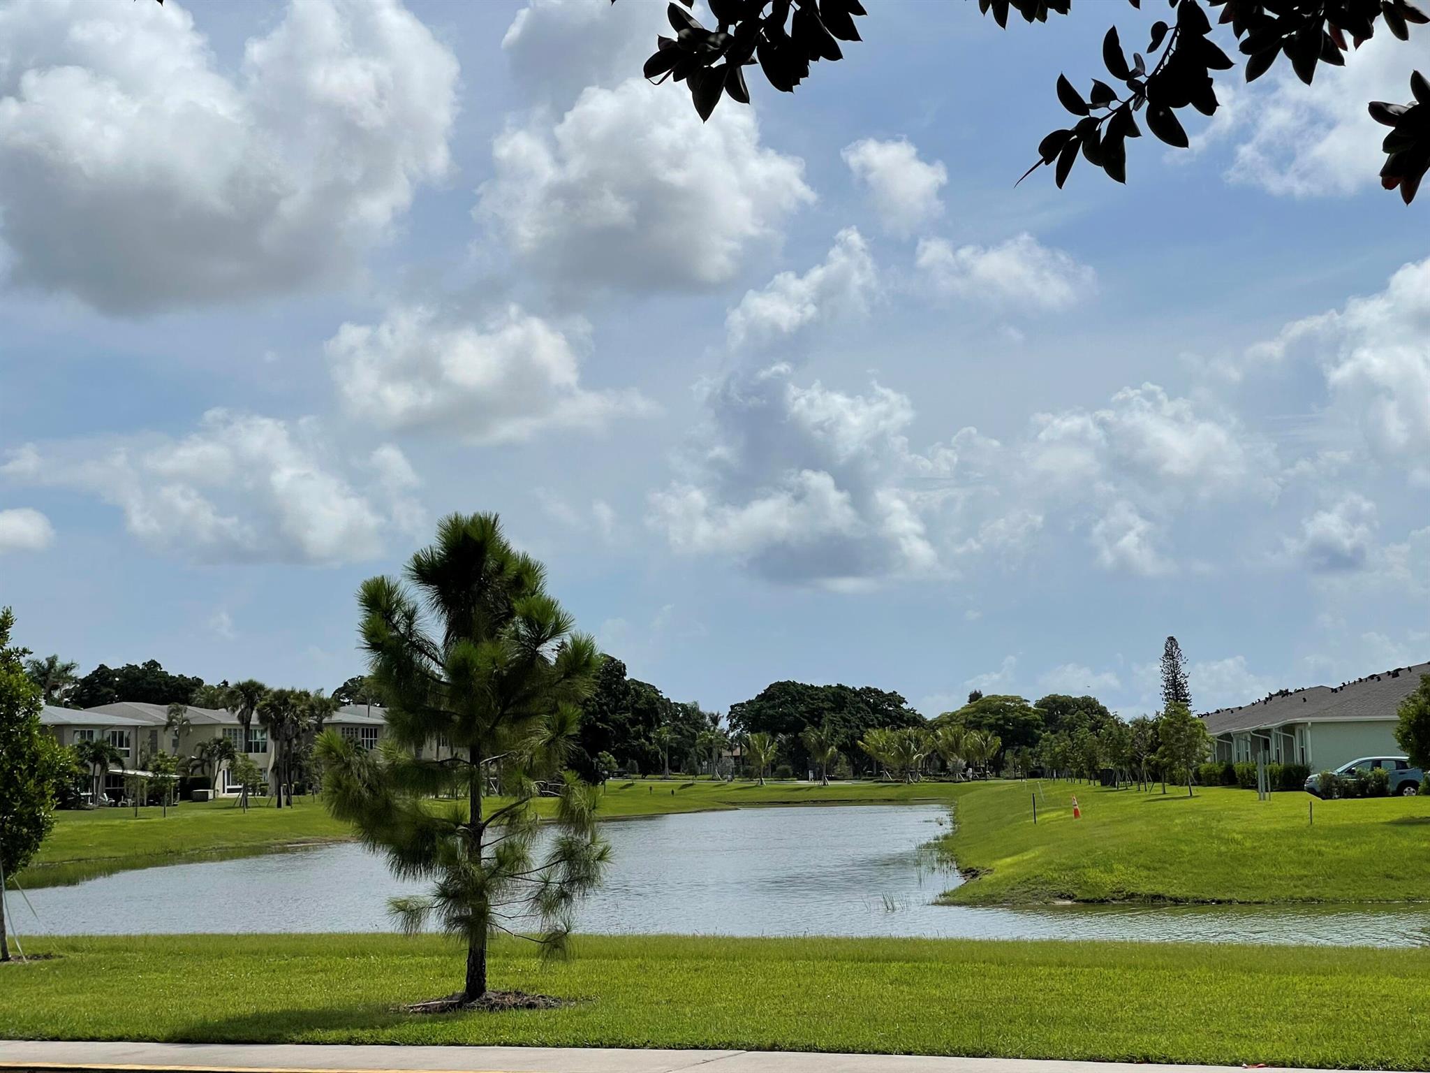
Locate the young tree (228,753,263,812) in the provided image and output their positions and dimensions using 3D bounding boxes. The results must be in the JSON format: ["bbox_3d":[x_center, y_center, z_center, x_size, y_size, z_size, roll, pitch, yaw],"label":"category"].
[{"bbox_3d":[-28.430,14.908,160.000,2.030,3.650,2.030,-1,-5,0],"label":"young tree"}]

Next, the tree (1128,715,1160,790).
[{"bbox_3d":[22.100,11.120,136.000,1.720,3.910,1.900,0,-5,0],"label":"tree"}]

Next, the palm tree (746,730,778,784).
[{"bbox_3d":[4.945,23.624,282.000,3.570,5.780,3.570,-1,-5,0],"label":"palm tree"}]

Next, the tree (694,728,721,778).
[{"bbox_3d":[-0.430,23.670,288.000,3.410,5.600,3.400,0,-5,0],"label":"tree"}]

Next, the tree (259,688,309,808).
[{"bbox_3d":[-29.320,14.410,180.000,3.500,8.210,3.400,0,-5,0],"label":"tree"}]

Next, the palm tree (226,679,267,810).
[{"bbox_3d":[-32.050,14.210,181.000,2.980,8.910,3.000,0,-5,0],"label":"palm tree"}]

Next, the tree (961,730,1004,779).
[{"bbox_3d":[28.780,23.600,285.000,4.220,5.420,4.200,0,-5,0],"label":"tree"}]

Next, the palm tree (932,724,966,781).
[{"bbox_3d":[25.322,23.342,284.000,3.720,6.240,3.720,-1,-5,0],"label":"palm tree"}]

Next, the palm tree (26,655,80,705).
[{"bbox_3d":[-53.213,15.319,212.000,4.570,11.740,4.570,-1,-5,0],"label":"palm tree"}]

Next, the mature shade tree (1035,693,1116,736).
[{"bbox_3d":[46.191,25.861,340.000,10.920,11.060,10.920,-1,-5,0],"label":"mature shade tree"}]

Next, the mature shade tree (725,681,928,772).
[{"bbox_3d":[13.860,24.050,328.000,24.260,12.470,21.000,0,-5,0],"label":"mature shade tree"}]

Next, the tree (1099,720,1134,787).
[{"bbox_3d":[22.300,12.100,147.000,1.930,3.880,2.000,0,-5,0],"label":"tree"}]

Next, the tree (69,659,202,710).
[{"bbox_3d":[-59.210,19.220,270.000,14.030,13.230,13.500,0,-5,0],"label":"tree"}]

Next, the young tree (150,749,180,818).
[{"bbox_3d":[-30.624,13.759,147.000,1.800,3.730,1.800,-1,-5,0],"label":"young tree"}]

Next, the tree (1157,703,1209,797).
[{"bbox_3d":[19.830,8.992,112.000,2.320,4.120,2.320,-1,-5,0],"label":"tree"}]

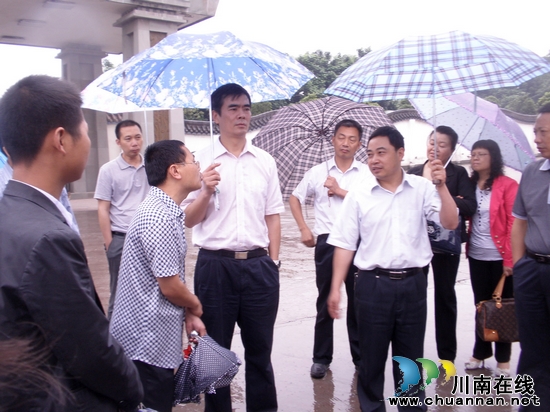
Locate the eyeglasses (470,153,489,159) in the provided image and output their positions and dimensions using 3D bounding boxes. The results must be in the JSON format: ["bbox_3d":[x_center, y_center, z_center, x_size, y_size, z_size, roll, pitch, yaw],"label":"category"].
[{"bbox_3d":[1.395,-0.337,4.000,0.138,0.042,0.130,3,7,35],"label":"eyeglasses"}]

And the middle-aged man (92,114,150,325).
[{"bbox_3d":[-1.000,0.260,4.150,0.470,1.710,0.310,-3,7,-19],"label":"middle-aged man"}]

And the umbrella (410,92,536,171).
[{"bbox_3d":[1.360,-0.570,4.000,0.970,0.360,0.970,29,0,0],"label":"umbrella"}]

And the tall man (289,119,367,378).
[{"bbox_3d":[0.375,0.275,3.880,0.560,1.730,0.400,0,6,9],"label":"tall man"}]

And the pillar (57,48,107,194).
[{"bbox_3d":[-4.720,-2.085,14.500,1.030,3.750,1.030,-5,7,-31],"label":"pillar"}]

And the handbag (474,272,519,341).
[{"bbox_3d":[1.518,0.670,3.880,0.360,0.450,0.200,0,6,6],"label":"handbag"}]

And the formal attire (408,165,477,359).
[{"bbox_3d":[1.130,0.375,3.980,0.500,1.400,0.340,1,7,21],"label":"formal attire"}]

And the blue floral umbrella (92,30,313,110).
[{"bbox_3d":[-0.265,-0.475,2.320,0.930,0.360,0.930,-3,-2,0],"label":"blue floral umbrella"}]

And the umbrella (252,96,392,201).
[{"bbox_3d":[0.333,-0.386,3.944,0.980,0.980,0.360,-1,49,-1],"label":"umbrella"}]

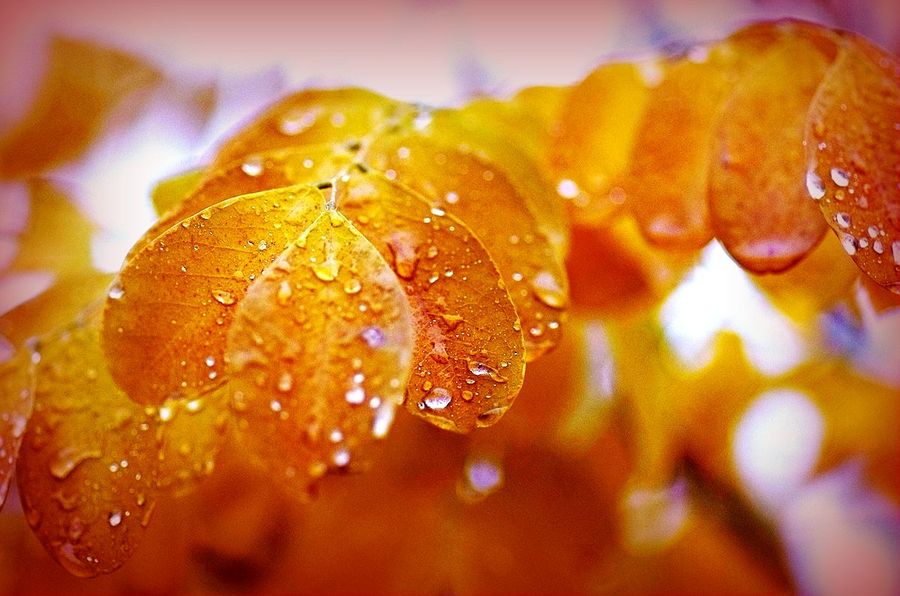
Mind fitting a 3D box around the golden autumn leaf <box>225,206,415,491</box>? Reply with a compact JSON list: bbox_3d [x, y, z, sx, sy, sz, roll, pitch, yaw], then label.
[{"bbox_3d":[-0.017,0.007,0.487,0.025,0.043,0.008,1,-31,1],"label":"golden autumn leaf"}]

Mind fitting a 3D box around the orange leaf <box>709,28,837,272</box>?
[{"bbox_3d":[0.046,-0.021,0.524,0.019,0.037,0.009,5,-19,9],"label":"orange leaf"}]

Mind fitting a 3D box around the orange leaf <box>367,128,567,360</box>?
[{"bbox_3d":[0.002,-0.007,0.515,0.024,0.040,0.008,-28,-20,-23],"label":"orange leaf"}]

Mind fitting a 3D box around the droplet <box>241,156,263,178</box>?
[{"bbox_3d":[-0.027,-0.018,0.513,0.003,0.003,0.002,0,-27,13],"label":"droplet"}]

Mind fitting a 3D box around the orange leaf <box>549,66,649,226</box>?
[{"bbox_3d":[0.023,-0.023,0.553,0.017,0.028,0.008,8,-25,4],"label":"orange leaf"}]

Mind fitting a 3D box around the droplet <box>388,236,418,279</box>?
[{"bbox_3d":[-0.006,-0.005,0.503,0.004,0.006,0.002,0,-21,-13],"label":"droplet"}]

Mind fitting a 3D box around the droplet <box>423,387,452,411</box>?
[{"bbox_3d":[-0.002,0.013,0.499,0.004,0.003,0.002,0,-21,-13],"label":"droplet"}]

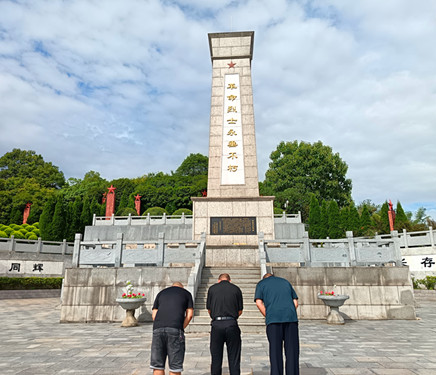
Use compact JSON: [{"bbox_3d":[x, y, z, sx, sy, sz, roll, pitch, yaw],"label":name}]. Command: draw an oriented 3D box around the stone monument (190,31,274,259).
[{"bbox_3d":[0.653,-2.250,19.411,3.950,13.250,3.900,-1,-14,3],"label":"stone monument"}]

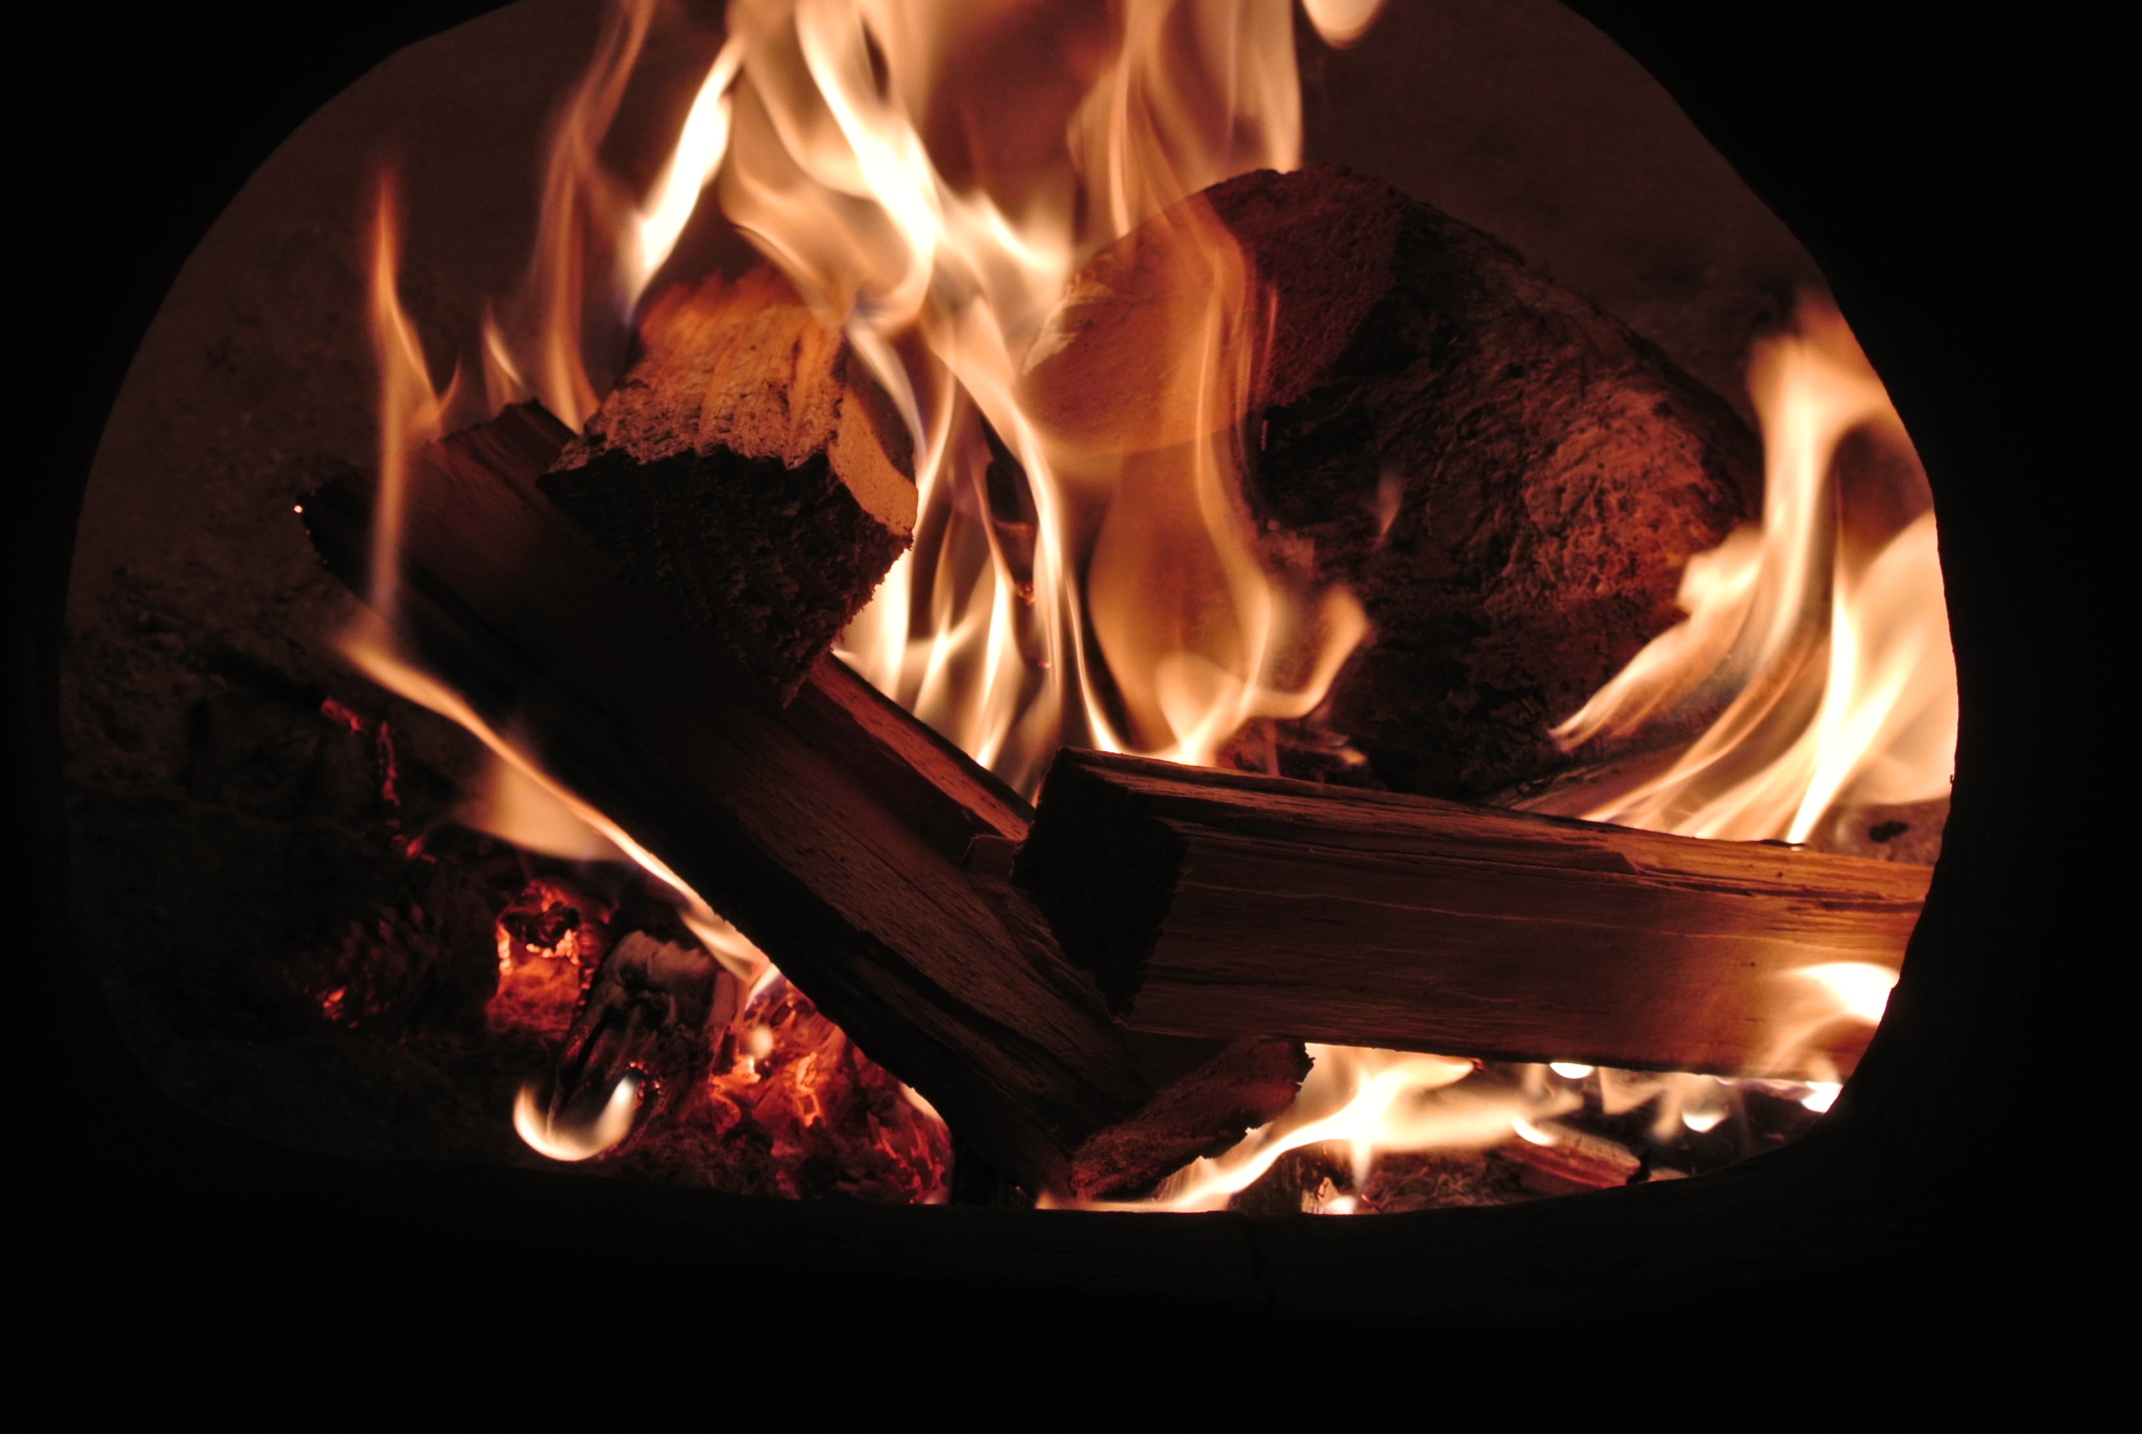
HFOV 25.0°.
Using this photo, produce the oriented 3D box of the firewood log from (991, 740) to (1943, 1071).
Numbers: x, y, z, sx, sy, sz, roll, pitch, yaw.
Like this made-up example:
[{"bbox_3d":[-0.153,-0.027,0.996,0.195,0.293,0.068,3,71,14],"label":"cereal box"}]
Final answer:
[{"bbox_3d":[0.128,0.056,1.256,0.315,0.051,0.054,7,19,-39],"label":"firewood log"}]

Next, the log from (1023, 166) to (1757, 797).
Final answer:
[{"bbox_3d":[0.090,-0.069,1.372,0.119,0.151,0.095,-7,47,56],"label":"log"}]

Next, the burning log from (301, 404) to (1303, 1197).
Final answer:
[{"bbox_3d":[-0.073,0.013,1.202,0.065,0.041,0.298,-34,50,-23],"label":"burning log"}]

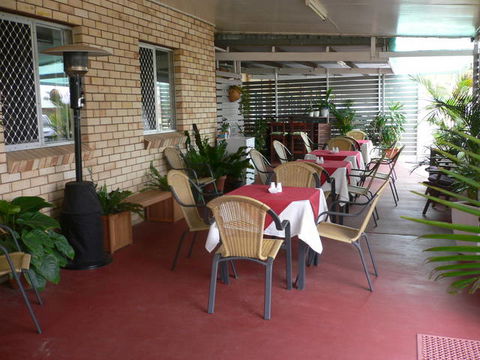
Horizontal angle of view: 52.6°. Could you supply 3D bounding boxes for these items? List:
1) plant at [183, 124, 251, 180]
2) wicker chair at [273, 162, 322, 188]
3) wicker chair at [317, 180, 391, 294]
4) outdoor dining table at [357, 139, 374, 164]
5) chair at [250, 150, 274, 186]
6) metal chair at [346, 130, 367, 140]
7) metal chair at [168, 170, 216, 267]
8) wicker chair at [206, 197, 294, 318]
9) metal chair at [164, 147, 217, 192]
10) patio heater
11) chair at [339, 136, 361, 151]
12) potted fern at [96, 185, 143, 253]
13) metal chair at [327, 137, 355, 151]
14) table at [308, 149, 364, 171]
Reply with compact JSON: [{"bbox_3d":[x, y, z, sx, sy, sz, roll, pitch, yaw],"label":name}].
[{"bbox_3d":[-0.310,-0.306,7.807,0.900,1.150,1.050,2,9,20],"label":"plant"},{"bbox_3d":[0.488,0.302,4.957,0.570,0.890,0.700,2,9,20],"label":"wicker chair"},{"bbox_3d":[0.874,0.426,4.116,0.700,0.890,0.570,2,9,20],"label":"wicker chair"},{"bbox_3d":[2.459,-0.480,10.431,0.760,0.730,0.760,2,9,20],"label":"outdoor dining table"},{"bbox_3d":[0.502,0.054,6.579,0.700,0.890,0.570,2,9,20],"label":"chair"},{"bbox_3d":[2.580,-0.634,10.901,0.570,0.890,0.700,2,9,20],"label":"metal chair"},{"bbox_3d":[-0.287,0.379,4.519,0.700,0.890,0.570,2,9,20],"label":"metal chair"},{"bbox_3d":[0.086,0.500,3.751,0.554,0.891,0.685,2,9,20],"label":"wicker chair"},{"bbox_3d":[-0.681,0.030,6.833,0.700,0.890,0.570,2,9,20],"label":"metal chair"},{"bbox_3d":[-1.535,-0.237,4.780,0.664,2.134,0.664,2,9,20],"label":"patio heater"},{"bbox_3d":[2.144,-0.392,9.446,0.564,0.896,0.664,2,9,20],"label":"chair"},{"bbox_3d":[-1.435,0.386,5.372,0.564,0.725,0.755,2,9,20],"label":"potted fern"},{"bbox_3d":[1.788,-0.257,8.590,0.564,0.906,0.664,2,9,20],"label":"metal chair"},{"bbox_3d":[1.526,-0.061,7.850,0.846,0.745,0.826,2,9,20],"label":"table"}]

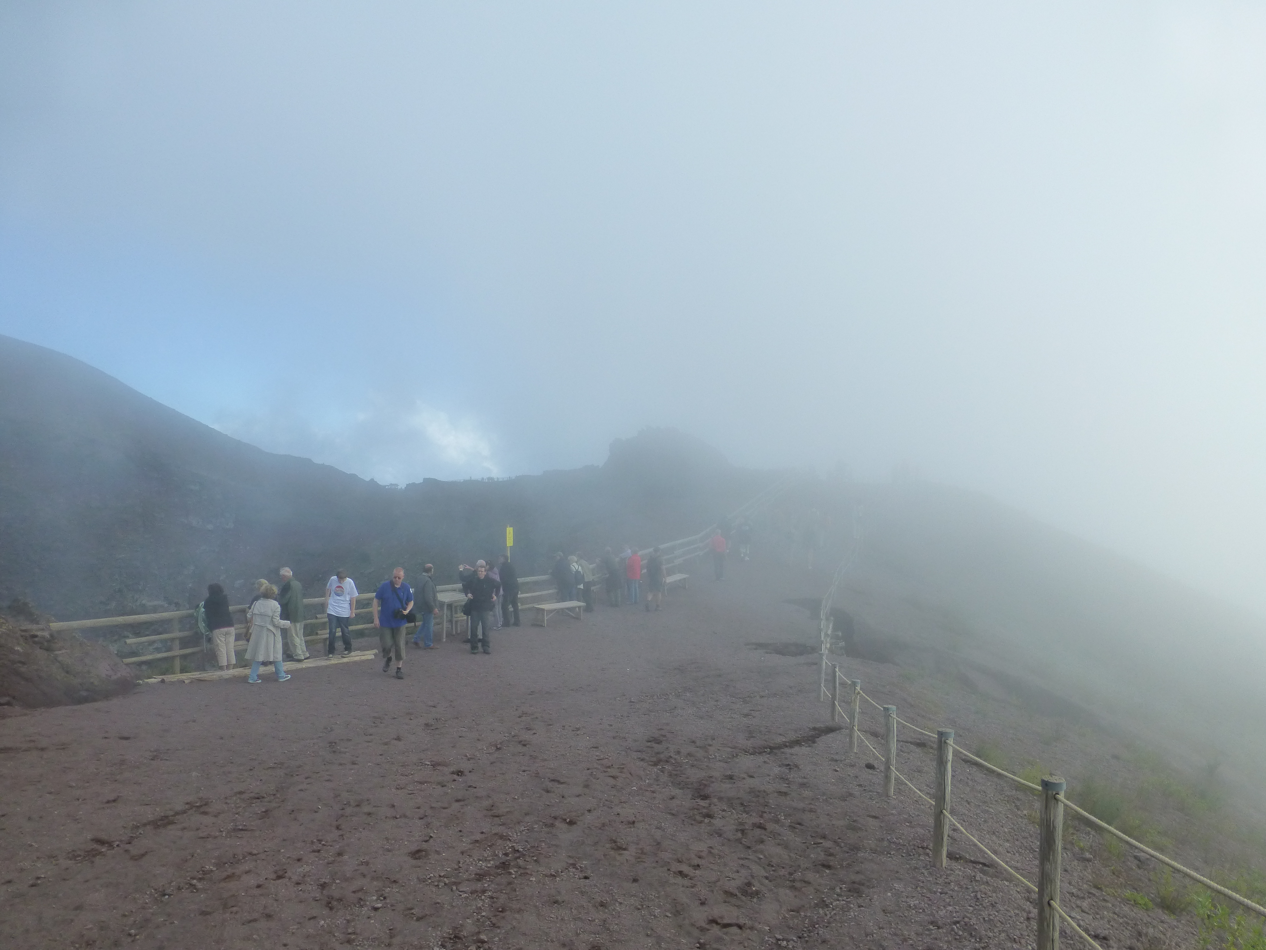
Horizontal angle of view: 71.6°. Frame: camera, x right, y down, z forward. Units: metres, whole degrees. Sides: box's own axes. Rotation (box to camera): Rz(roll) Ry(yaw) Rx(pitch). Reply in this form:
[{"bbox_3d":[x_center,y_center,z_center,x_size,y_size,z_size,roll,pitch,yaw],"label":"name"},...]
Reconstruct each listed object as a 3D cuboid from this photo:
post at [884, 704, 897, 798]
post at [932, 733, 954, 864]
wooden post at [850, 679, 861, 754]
[{"bbox_3d":[2.499,2.690,8.550,0.120,0.857,0.120,1,2,0],"label":"post"},{"bbox_3d":[2.219,2.323,6.300,0.116,0.981,0.116,1,2,0],"label":"post"},{"bbox_3d":[2.810,3.049,11.100,0.115,0.886,0.115,1,2,0],"label":"wooden post"}]

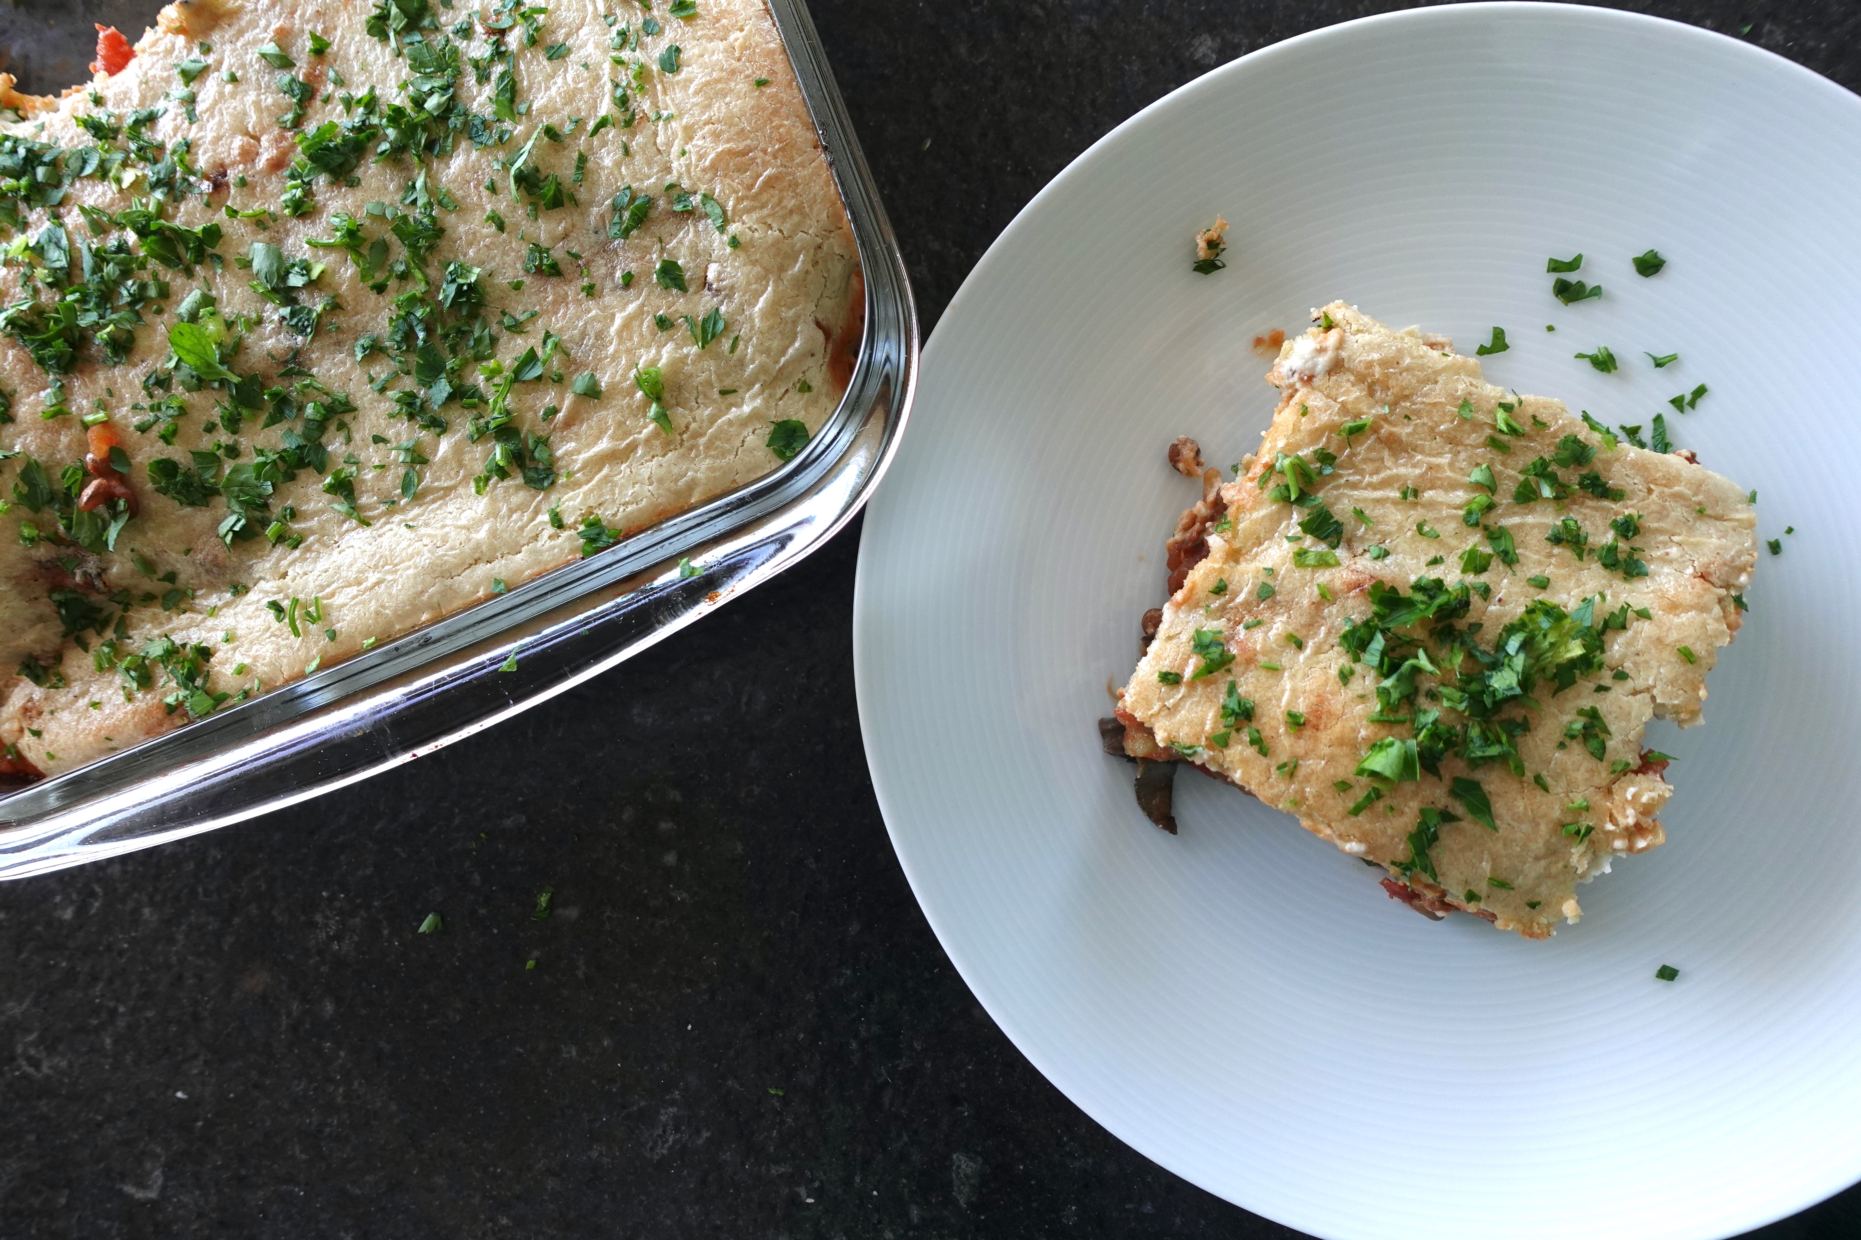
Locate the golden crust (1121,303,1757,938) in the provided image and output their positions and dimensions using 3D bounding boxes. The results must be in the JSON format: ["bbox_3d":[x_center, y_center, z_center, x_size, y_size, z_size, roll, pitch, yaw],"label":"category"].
[{"bbox_3d":[0.111,0.001,0.277,0.109,0.030,0.105,25,92,7],"label":"golden crust"}]

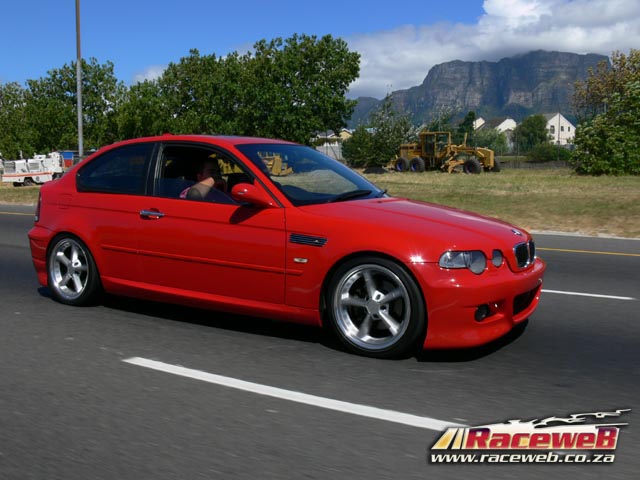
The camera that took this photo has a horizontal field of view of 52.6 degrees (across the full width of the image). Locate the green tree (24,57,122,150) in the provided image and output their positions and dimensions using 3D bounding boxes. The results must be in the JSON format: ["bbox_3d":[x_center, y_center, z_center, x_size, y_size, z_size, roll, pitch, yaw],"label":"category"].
[{"bbox_3d":[-22.763,-11.544,60.000,9.200,10.600,9.200,0,7,0],"label":"green tree"}]

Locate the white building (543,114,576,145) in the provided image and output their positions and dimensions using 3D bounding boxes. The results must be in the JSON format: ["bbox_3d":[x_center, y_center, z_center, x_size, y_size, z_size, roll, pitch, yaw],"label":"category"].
[{"bbox_3d":[57.013,-26.980,158.000,8.300,8.400,9.500,-1,7,-6],"label":"white building"}]

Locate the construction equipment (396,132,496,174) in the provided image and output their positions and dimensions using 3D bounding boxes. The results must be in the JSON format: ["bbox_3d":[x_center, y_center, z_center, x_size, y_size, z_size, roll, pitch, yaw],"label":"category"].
[{"bbox_3d":[9.659,-6.684,50.000,2.500,3.400,8.500,-7,9,-44],"label":"construction equipment"}]

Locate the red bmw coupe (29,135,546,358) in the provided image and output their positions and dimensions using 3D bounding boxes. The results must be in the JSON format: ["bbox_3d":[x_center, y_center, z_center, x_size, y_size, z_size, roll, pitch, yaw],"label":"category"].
[{"bbox_3d":[-0.418,-0.140,5.147,4.280,1.380,1.790,4,8,32],"label":"red bmw coupe"}]

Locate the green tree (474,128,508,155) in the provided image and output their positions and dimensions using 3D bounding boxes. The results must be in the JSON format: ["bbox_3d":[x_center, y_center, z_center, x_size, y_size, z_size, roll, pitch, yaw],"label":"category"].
[{"bbox_3d":[22.527,-12.807,85.000,4.300,3.800,4.300,0,7,0],"label":"green tree"}]

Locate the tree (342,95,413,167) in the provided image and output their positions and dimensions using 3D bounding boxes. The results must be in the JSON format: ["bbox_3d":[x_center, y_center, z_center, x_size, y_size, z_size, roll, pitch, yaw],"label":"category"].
[{"bbox_3d":[5.065,-9.557,57.000,6.000,6.400,6.000,0,7,0],"label":"tree"}]

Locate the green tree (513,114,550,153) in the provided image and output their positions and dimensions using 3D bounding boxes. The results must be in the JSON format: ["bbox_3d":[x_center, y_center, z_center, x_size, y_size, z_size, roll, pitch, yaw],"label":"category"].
[{"bbox_3d":[35.953,-17.764,110.000,6.400,7.000,6.400,0,7,0],"label":"green tree"}]

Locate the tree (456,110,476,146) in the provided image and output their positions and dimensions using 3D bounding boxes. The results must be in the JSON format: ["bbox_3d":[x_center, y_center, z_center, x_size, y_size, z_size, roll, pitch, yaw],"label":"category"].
[{"bbox_3d":[24.733,-18.274,110.000,3.600,7.200,3.600,0,7,0],"label":"tree"}]

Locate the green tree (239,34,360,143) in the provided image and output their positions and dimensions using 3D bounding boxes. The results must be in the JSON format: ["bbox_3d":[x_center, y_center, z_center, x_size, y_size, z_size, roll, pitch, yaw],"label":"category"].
[{"bbox_3d":[-1.584,-10.547,50.000,9.200,10.700,9.200,0,7,0],"label":"green tree"}]

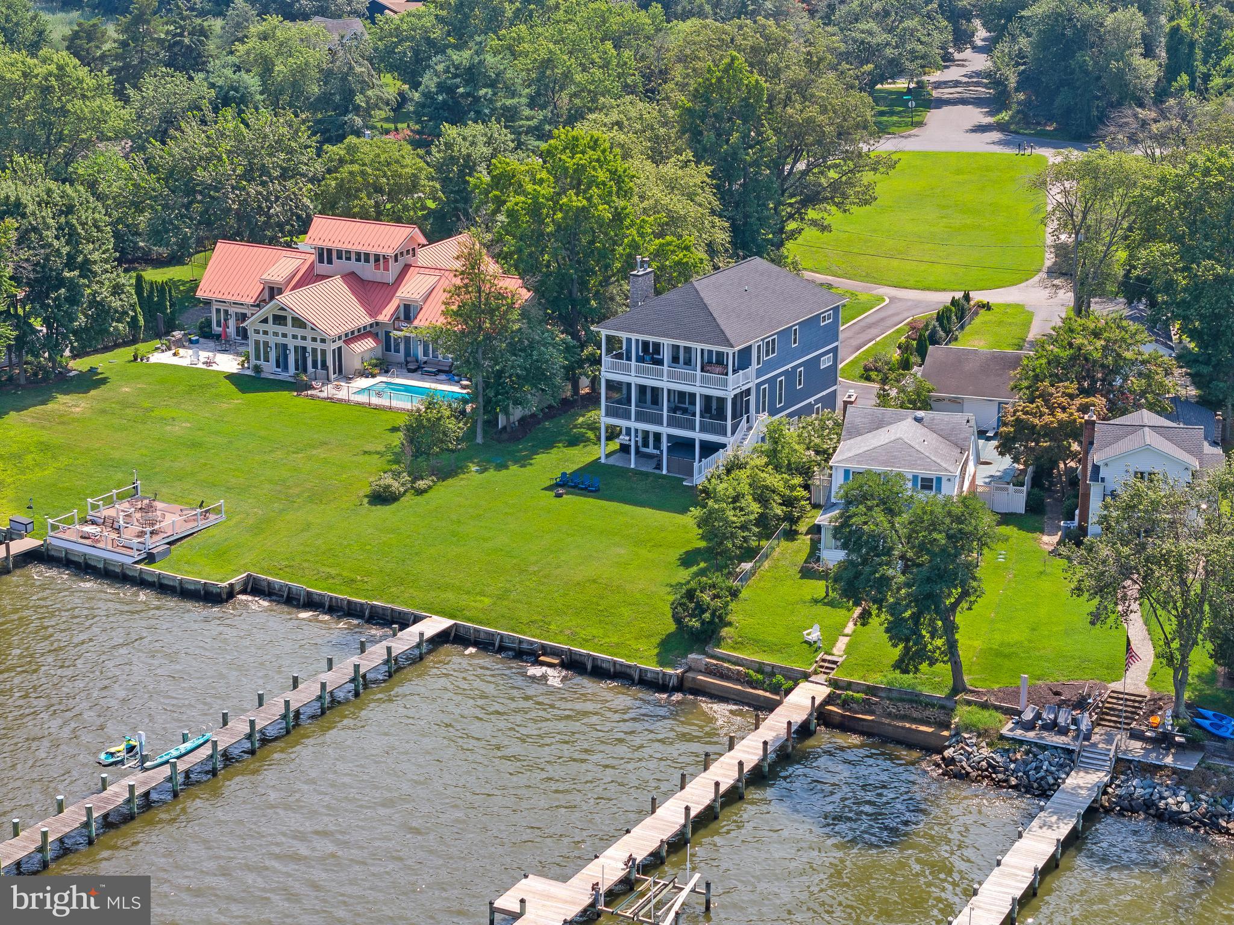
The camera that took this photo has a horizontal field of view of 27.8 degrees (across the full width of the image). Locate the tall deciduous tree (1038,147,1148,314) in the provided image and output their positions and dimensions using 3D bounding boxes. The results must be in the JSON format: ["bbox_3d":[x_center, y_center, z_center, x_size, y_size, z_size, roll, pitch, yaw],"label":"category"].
[{"bbox_3d":[38.256,-18.732,203.099,9.000,13.852,8.600,0,17,0],"label":"tall deciduous tree"}]

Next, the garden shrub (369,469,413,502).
[{"bbox_3d":[-14.488,1.244,159.908,2.800,1.700,2.500,0,17,0],"label":"garden shrub"}]

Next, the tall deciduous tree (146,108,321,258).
[{"bbox_3d":[-35.076,-26.238,230.126,16.000,12.533,15.000,0,17,0],"label":"tall deciduous tree"}]

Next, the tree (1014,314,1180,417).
[{"bbox_3d":[33.169,-6.283,173.677,11.000,8.100,10.000,3,17,10],"label":"tree"}]

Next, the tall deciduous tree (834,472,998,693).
[{"bbox_3d":[14.870,6.696,126.359,8.600,12.300,9.000,6,18,19],"label":"tall deciduous tree"}]

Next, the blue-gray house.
[{"bbox_3d":[7.065,-7.100,166.485,10.800,12.400,17.100,10,19,29],"label":"blue-gray house"}]

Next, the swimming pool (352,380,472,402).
[{"bbox_3d":[-14.740,-4.265,180.811,8.200,1.300,4.150,9,19,26],"label":"swimming pool"}]

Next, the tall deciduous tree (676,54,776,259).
[{"bbox_3d":[9.330,-24.000,208.856,8.400,20.559,8.400,0,17,0],"label":"tall deciduous tree"}]

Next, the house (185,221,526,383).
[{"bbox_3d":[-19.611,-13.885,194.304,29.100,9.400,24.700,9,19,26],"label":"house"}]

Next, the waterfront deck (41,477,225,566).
[{"bbox_3d":[-30.064,3.747,156.315,7.430,1.950,8.345,11,20,31],"label":"waterfront deck"}]

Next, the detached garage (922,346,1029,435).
[{"bbox_3d":[26.105,-5.835,178.370,8.000,4.500,9.400,5,17,15],"label":"detached garage"}]

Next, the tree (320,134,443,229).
[{"bbox_3d":[-21.719,-24.578,228.527,11.400,10.310,11.000,0,17,0],"label":"tree"}]

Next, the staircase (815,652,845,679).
[{"bbox_3d":[11.401,10.991,134.479,1.300,0.760,1.700,8,18,25],"label":"staircase"}]

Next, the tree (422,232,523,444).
[{"bbox_3d":[-9.585,-8.317,167.814,6.800,14.516,6.600,0,17,0],"label":"tree"}]

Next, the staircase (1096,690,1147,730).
[{"bbox_3d":[25.532,12.507,126.319,1.850,1.080,2.450,9,19,27],"label":"staircase"}]

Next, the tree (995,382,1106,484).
[{"bbox_3d":[27.114,-1.486,157.172,6.800,7.035,6.600,0,17,0],"label":"tree"}]

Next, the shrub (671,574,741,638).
[{"bbox_3d":[4.900,7.899,138.624,3.800,3.400,3.600,0,17,0],"label":"shrub"}]

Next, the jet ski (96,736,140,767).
[{"bbox_3d":[-24.615,14.229,123.595,1.080,1.000,2.550,16,23,42],"label":"jet ski"}]

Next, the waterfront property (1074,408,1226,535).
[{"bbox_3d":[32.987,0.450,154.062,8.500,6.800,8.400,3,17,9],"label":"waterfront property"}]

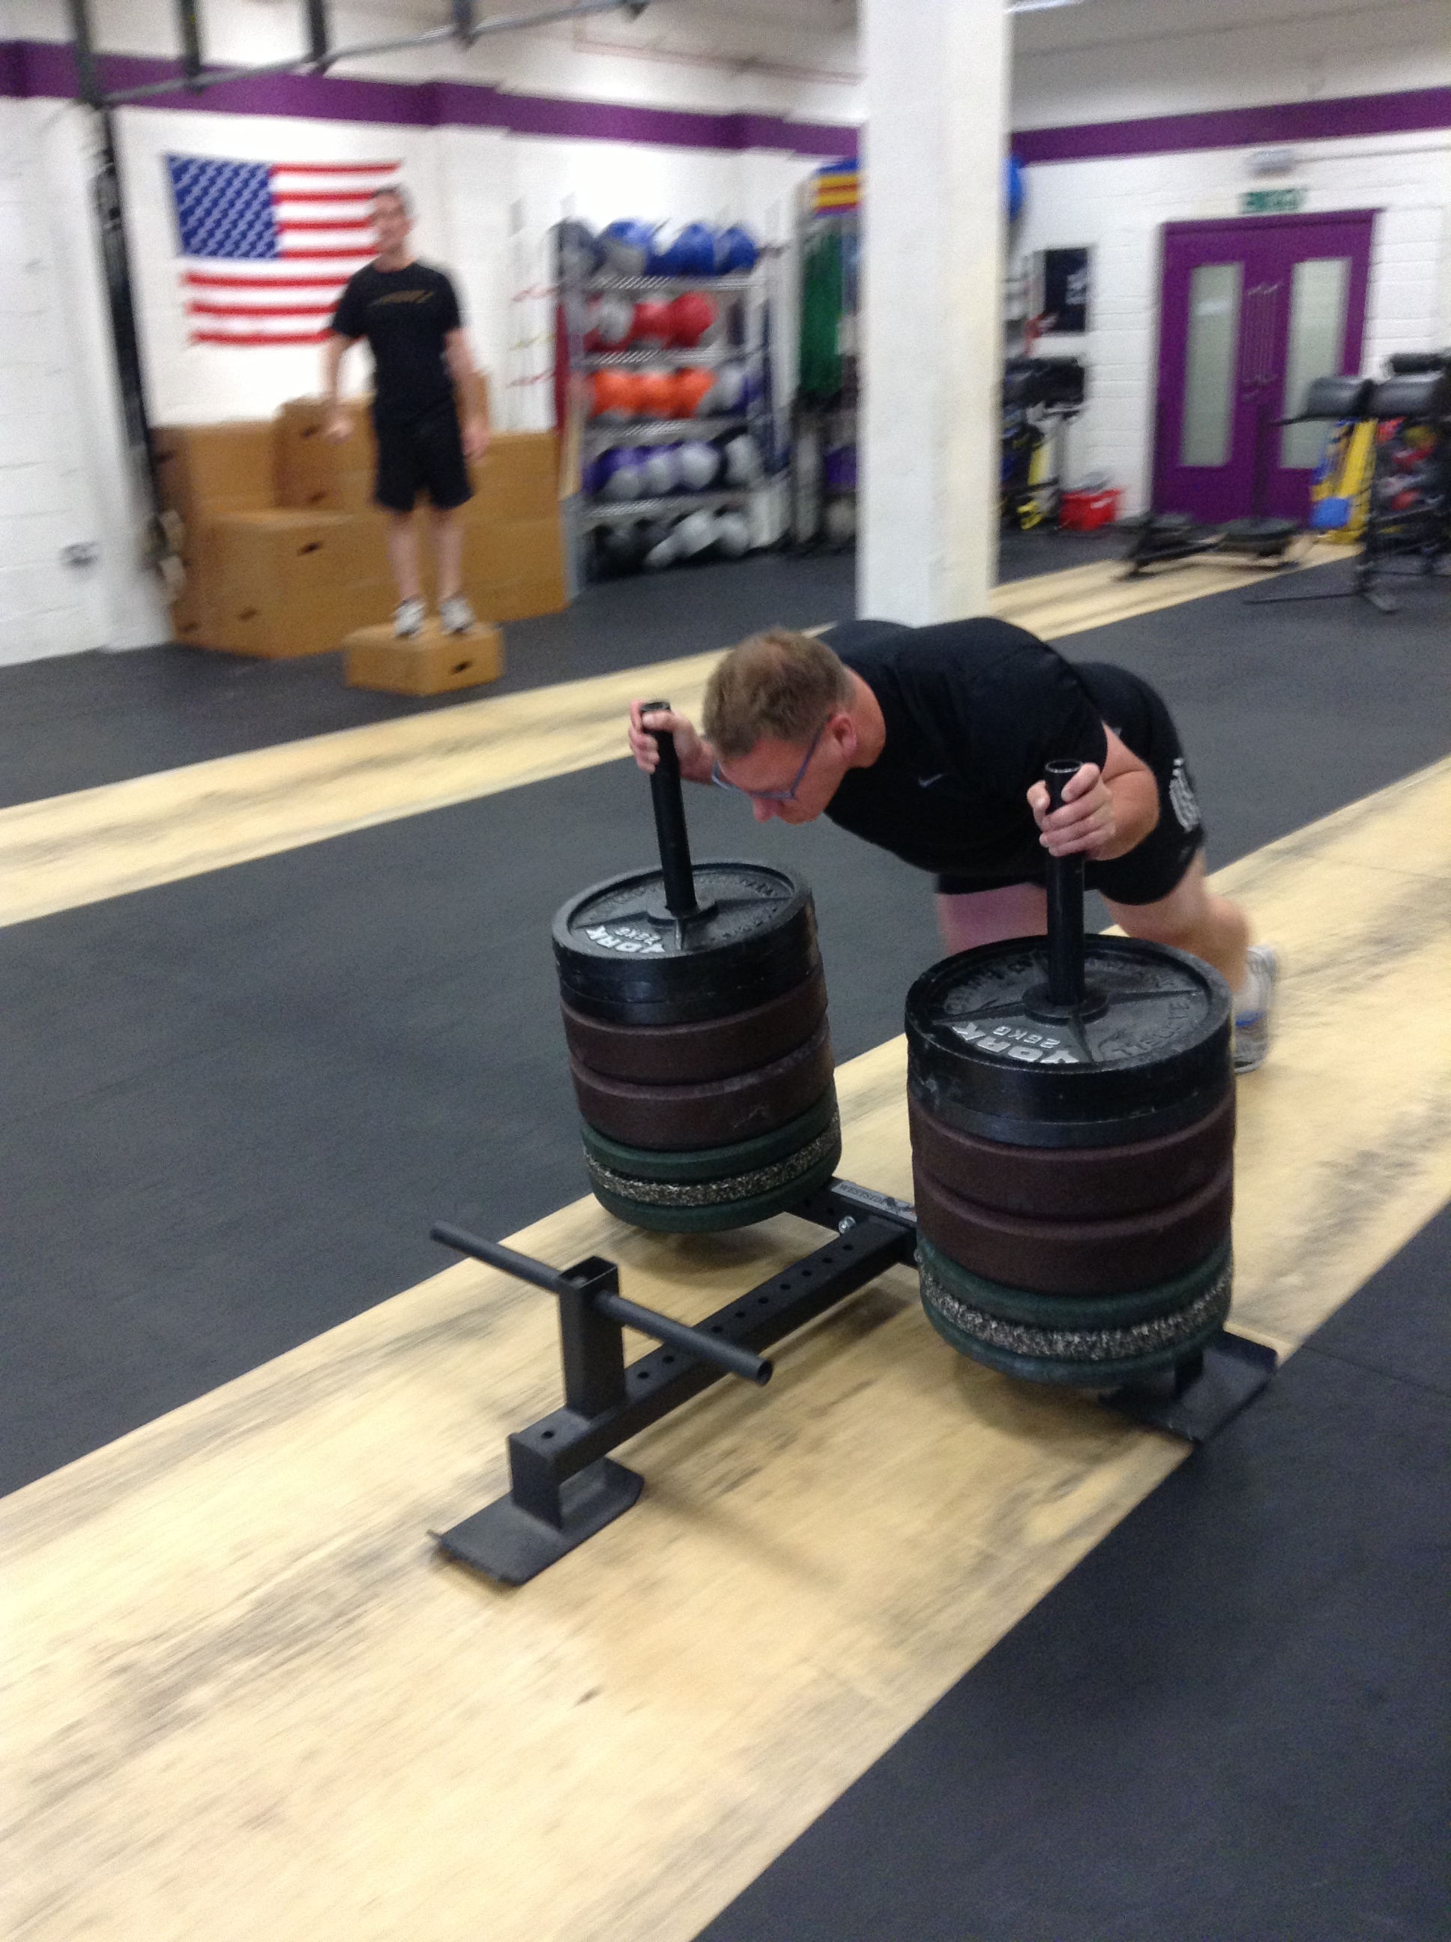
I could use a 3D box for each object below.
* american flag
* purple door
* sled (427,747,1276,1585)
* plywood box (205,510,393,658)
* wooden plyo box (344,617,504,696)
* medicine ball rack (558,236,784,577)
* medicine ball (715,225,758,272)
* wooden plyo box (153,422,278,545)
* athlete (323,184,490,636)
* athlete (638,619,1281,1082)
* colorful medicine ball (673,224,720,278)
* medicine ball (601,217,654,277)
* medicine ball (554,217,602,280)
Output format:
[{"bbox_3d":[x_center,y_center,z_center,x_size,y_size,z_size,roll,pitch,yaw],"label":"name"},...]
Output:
[{"bbox_3d":[-2.277,-3.879,9.942,0.030,0.920,1.530,14,25,39],"label":"american flag"},{"bbox_3d":[3.716,-4.124,12.816,1.590,2.050,0.100,17,27,42],"label":"purple door"},{"bbox_3d":[0.019,0.169,2.641,1.200,0.960,1.145,15,25,38],"label":"sled"},{"bbox_3d":[-2.130,-1.927,9.194,0.490,0.610,0.630,17,27,42],"label":"plywood box"},{"bbox_3d":[-1.341,-1.407,8.286,0.510,0.205,0.510,12,24,35],"label":"wooden plyo box"},{"bbox_3d":[-0.431,-3.466,11.416,0.440,1.940,1.540,17,27,42],"label":"medicine ball rack"},{"bbox_3d":[0.030,-4.475,11.521,0.336,0.336,0.336,-1,20,0],"label":"medicine ball"},{"bbox_3d":[-2.538,-2.493,9.397,0.510,0.540,0.620,17,27,42],"label":"wooden plyo box"},{"bbox_3d":[-1.371,-2.420,8.121,0.680,1.828,0.360,-5,20,-9],"label":"athlete"},{"bbox_3d":[0.529,-0.137,3.202,0.950,1.060,1.600,14,25,39],"label":"athlete"},{"bbox_3d":[-0.195,-4.632,11.893,0.290,0.290,0.290,-2,19,1],"label":"colorful medicine ball"},{"bbox_3d":[-0.577,-4.262,10.936,0.336,0.336,0.336,-1,20,0],"label":"medicine ball"},{"bbox_3d":[-0.880,-4.326,11.107,0.290,0.290,0.290,-2,19,1],"label":"medicine ball"}]

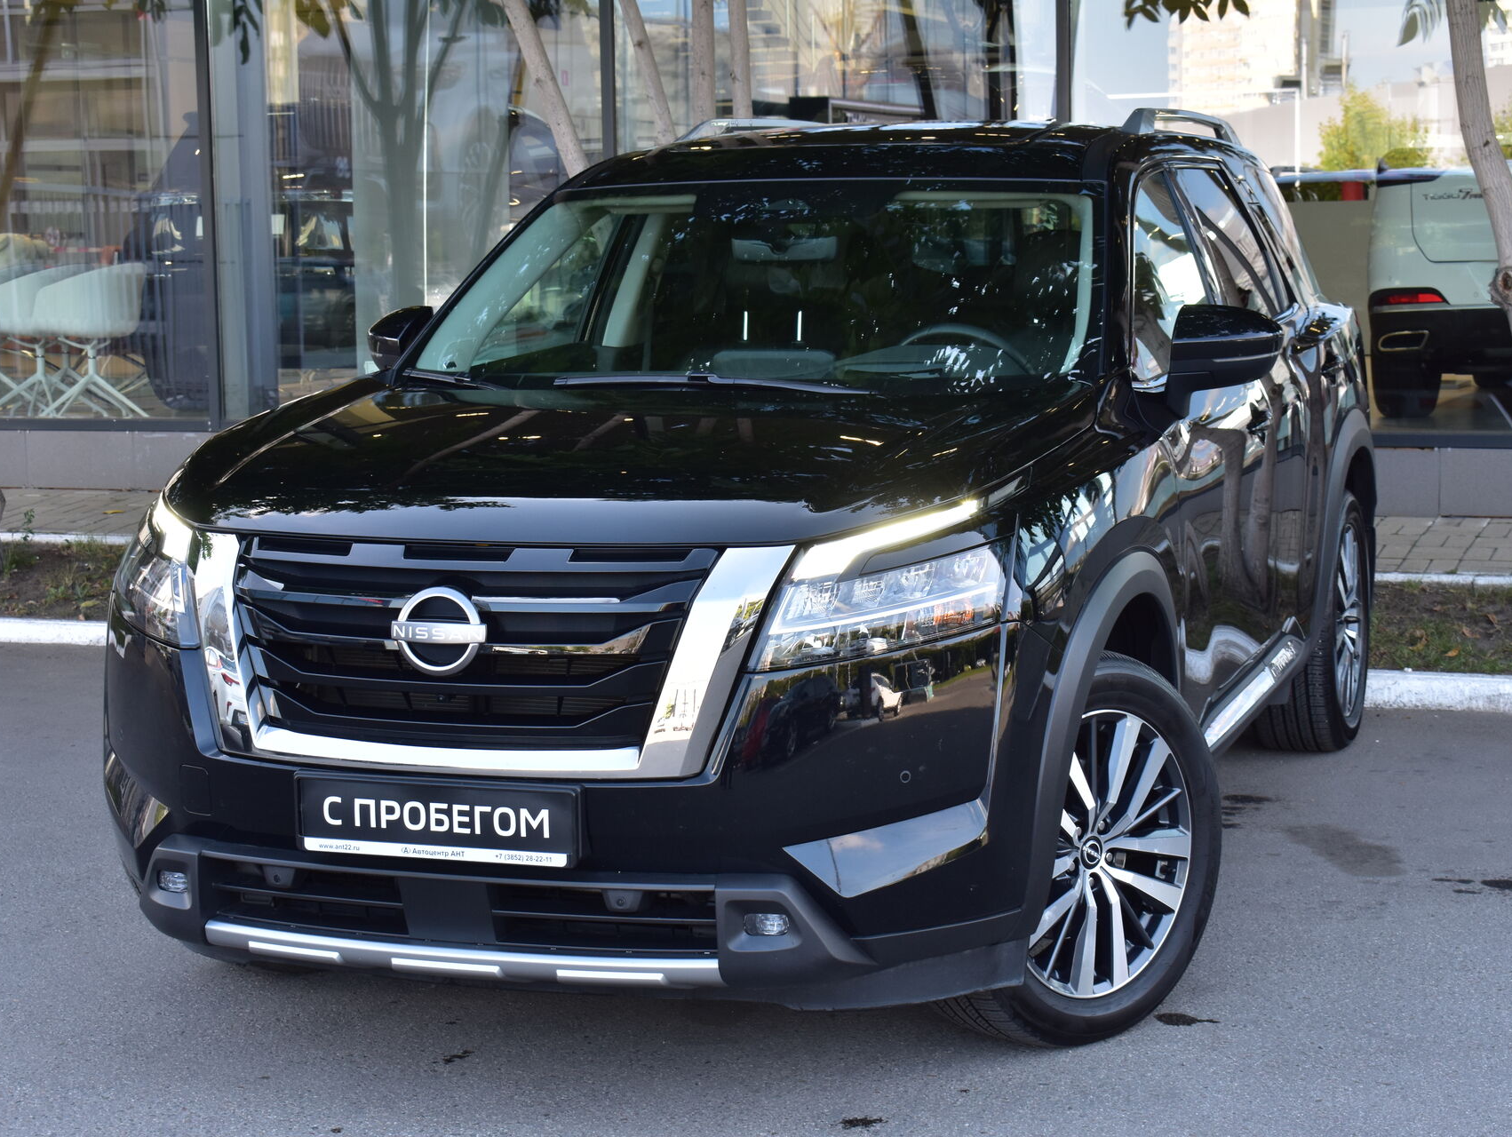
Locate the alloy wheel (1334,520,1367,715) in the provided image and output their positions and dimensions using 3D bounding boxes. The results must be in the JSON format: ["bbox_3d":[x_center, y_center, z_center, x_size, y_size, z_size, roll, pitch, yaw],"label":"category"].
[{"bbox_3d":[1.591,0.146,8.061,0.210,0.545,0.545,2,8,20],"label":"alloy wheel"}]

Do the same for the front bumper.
[{"bbox_3d":[-0.449,0.419,5.025,1.930,0.680,0.540,2,8,20],"label":"front bumper"}]

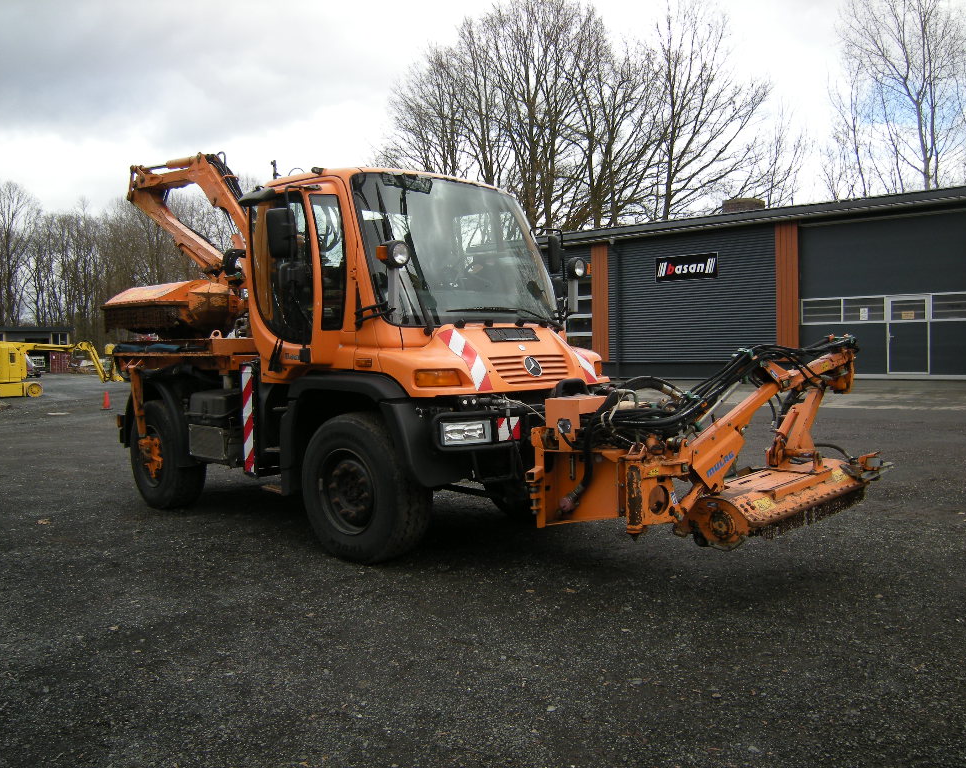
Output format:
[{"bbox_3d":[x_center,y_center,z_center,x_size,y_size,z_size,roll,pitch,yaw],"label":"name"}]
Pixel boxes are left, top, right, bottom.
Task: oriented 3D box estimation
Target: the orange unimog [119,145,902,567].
[{"bbox_3d":[-0.788,-0.476,7.064,7.180,3.300,2.520,1,4,44],"label":"orange unimog"}]

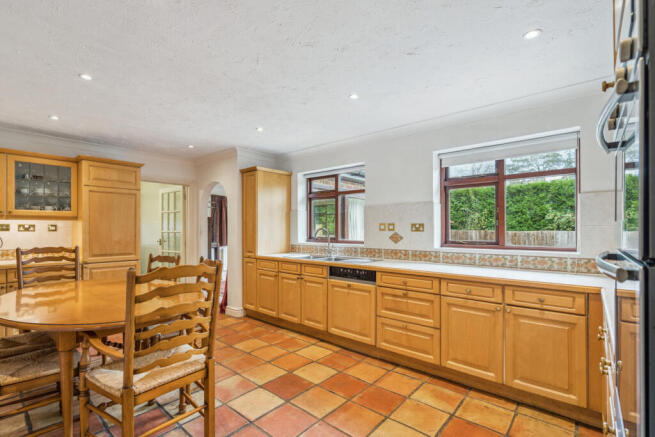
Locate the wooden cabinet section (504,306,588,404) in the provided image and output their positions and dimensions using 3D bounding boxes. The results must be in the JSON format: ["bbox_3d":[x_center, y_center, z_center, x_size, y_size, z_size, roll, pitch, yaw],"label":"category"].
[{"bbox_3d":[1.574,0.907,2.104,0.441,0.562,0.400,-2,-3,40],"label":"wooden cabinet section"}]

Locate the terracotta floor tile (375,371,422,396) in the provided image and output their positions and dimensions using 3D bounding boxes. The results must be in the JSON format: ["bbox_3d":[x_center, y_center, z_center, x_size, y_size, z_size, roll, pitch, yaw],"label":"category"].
[{"bbox_3d":[0.582,1.342,2.376,0.302,0.014,0.302,-2,-3,40],"label":"terracotta floor tile"}]

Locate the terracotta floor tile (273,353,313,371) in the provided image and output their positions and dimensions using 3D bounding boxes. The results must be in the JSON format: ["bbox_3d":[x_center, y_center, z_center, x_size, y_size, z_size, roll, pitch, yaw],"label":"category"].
[{"bbox_3d":[-0.347,1.381,2.777,0.300,0.015,0.300,-3,-5,41],"label":"terracotta floor tile"}]

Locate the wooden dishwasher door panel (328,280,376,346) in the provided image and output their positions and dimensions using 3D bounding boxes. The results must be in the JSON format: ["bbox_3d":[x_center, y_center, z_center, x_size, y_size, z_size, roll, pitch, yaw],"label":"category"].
[{"bbox_3d":[0.415,0.962,3.191,0.600,0.570,0.550,-2,-4,40],"label":"wooden dishwasher door panel"}]

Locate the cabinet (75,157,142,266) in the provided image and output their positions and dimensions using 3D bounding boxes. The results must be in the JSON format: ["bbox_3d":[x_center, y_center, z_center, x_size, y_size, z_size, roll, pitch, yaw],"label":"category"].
[{"bbox_3d":[-2.892,-0.085,3.786,0.600,1.260,0.630,-2,-3,40],"label":"cabinet"}]

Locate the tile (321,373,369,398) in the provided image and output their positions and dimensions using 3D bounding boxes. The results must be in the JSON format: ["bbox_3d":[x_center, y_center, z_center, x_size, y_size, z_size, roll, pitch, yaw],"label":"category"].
[{"bbox_3d":[0.139,1.339,2.326,0.305,0.018,0.305,-2,-4,40],"label":"tile"}]

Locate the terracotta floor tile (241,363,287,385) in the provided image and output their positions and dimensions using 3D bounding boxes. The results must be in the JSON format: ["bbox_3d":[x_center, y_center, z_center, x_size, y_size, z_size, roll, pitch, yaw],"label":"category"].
[{"bbox_3d":[-0.549,1.365,2.541,0.300,0.015,0.300,-3,-5,41],"label":"terracotta floor tile"}]

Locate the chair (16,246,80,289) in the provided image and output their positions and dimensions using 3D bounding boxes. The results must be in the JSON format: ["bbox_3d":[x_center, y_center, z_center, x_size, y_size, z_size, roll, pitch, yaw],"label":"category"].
[{"bbox_3d":[-2.482,0.797,2.687,0.500,1.050,0.490,-1,-4,25],"label":"chair"}]

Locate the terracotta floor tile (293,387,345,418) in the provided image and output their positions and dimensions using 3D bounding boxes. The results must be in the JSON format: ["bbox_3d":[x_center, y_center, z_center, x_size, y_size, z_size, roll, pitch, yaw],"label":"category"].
[{"bbox_3d":[-0.060,1.324,2.098,0.305,0.018,0.305,-2,-4,40],"label":"terracotta floor tile"}]

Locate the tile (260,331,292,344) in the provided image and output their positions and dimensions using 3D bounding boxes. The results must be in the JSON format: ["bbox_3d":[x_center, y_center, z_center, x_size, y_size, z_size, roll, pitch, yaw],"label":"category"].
[{"bbox_3d":[-0.607,1.385,3.384,0.302,0.014,0.302,-2,-3,40],"label":"tile"}]

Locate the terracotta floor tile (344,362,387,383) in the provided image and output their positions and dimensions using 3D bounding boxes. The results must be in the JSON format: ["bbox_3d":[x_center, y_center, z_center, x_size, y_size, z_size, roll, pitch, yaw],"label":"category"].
[{"bbox_3d":[0.340,1.374,2.599,0.300,0.015,0.300,-3,-5,41],"label":"terracotta floor tile"}]

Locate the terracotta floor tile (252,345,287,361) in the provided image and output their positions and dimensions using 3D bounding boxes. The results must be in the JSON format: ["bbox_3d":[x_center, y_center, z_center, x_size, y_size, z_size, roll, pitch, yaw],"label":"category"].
[{"bbox_3d":[-0.571,1.365,2.945,0.302,0.014,0.302,-2,-3,40],"label":"terracotta floor tile"}]

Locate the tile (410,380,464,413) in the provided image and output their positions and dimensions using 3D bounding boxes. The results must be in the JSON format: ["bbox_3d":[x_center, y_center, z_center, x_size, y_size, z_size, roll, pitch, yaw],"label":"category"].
[{"bbox_3d":[0.823,1.351,2.185,0.300,0.015,0.300,-3,-5,41],"label":"tile"}]

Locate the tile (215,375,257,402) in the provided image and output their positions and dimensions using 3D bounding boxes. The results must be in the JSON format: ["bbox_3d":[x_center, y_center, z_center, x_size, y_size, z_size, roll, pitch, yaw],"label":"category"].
[{"bbox_3d":[-0.741,1.326,2.263,0.305,0.018,0.305,-2,-4,40],"label":"tile"}]

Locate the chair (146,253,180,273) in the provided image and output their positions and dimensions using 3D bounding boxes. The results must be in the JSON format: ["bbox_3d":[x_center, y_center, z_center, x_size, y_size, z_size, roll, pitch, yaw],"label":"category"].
[{"bbox_3d":[-1.737,0.848,2.695,0.480,0.990,0.500,-2,-3,32],"label":"chair"}]

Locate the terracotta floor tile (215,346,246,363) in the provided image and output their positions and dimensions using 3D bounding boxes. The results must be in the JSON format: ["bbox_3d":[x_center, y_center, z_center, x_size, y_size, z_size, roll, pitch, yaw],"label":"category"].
[{"bbox_3d":[-1.033,1.388,2.955,0.300,0.015,0.300,-3,-5,41],"label":"terracotta floor tile"}]

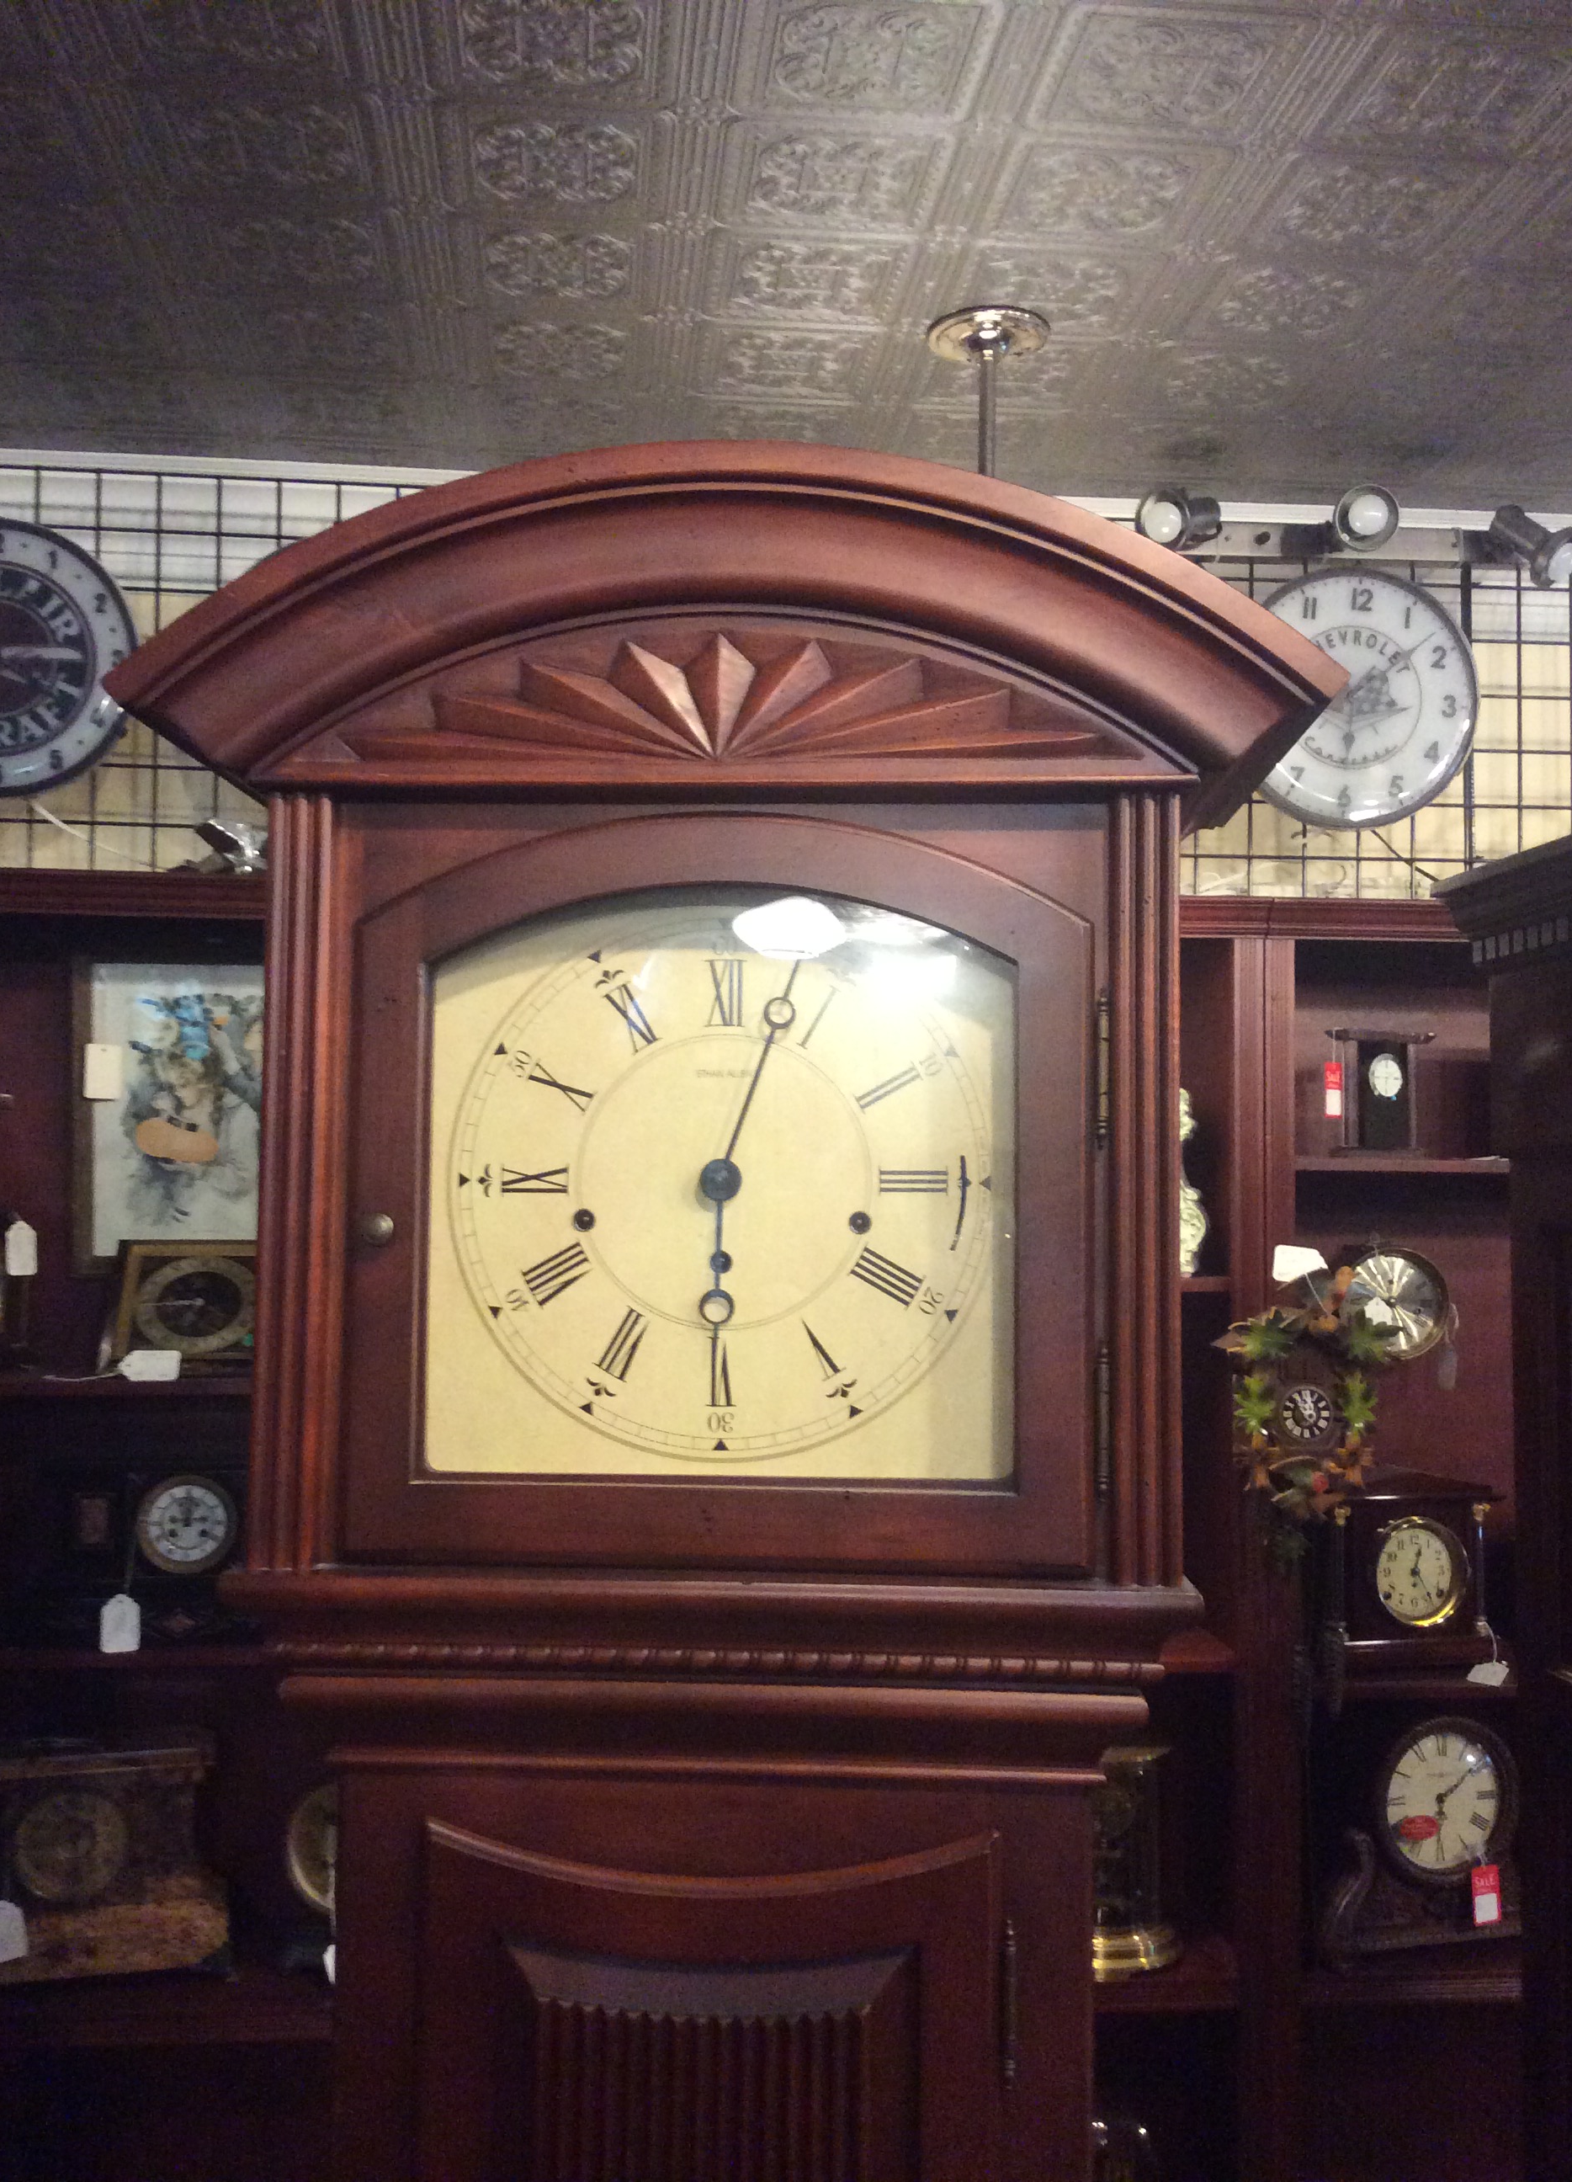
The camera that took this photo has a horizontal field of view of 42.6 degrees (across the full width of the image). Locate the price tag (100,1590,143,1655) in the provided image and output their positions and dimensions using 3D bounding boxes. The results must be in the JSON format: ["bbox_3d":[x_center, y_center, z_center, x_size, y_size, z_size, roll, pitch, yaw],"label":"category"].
[{"bbox_3d":[-0.756,0.606,2.290,0.044,0.067,0.004,1,-9,-11],"label":"price tag"}]

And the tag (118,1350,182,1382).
[{"bbox_3d":[-0.719,0.311,2.280,0.071,0.038,0.004,1,-28,-9],"label":"tag"}]

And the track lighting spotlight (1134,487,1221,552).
[{"bbox_3d":[0.521,-0.756,2.660,0.122,0.085,0.085,-21,12,-42],"label":"track lighting spotlight"}]

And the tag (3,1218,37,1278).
[{"bbox_3d":[-0.885,0.183,2.330,0.039,0.065,0.004,1,-5,-14],"label":"tag"}]

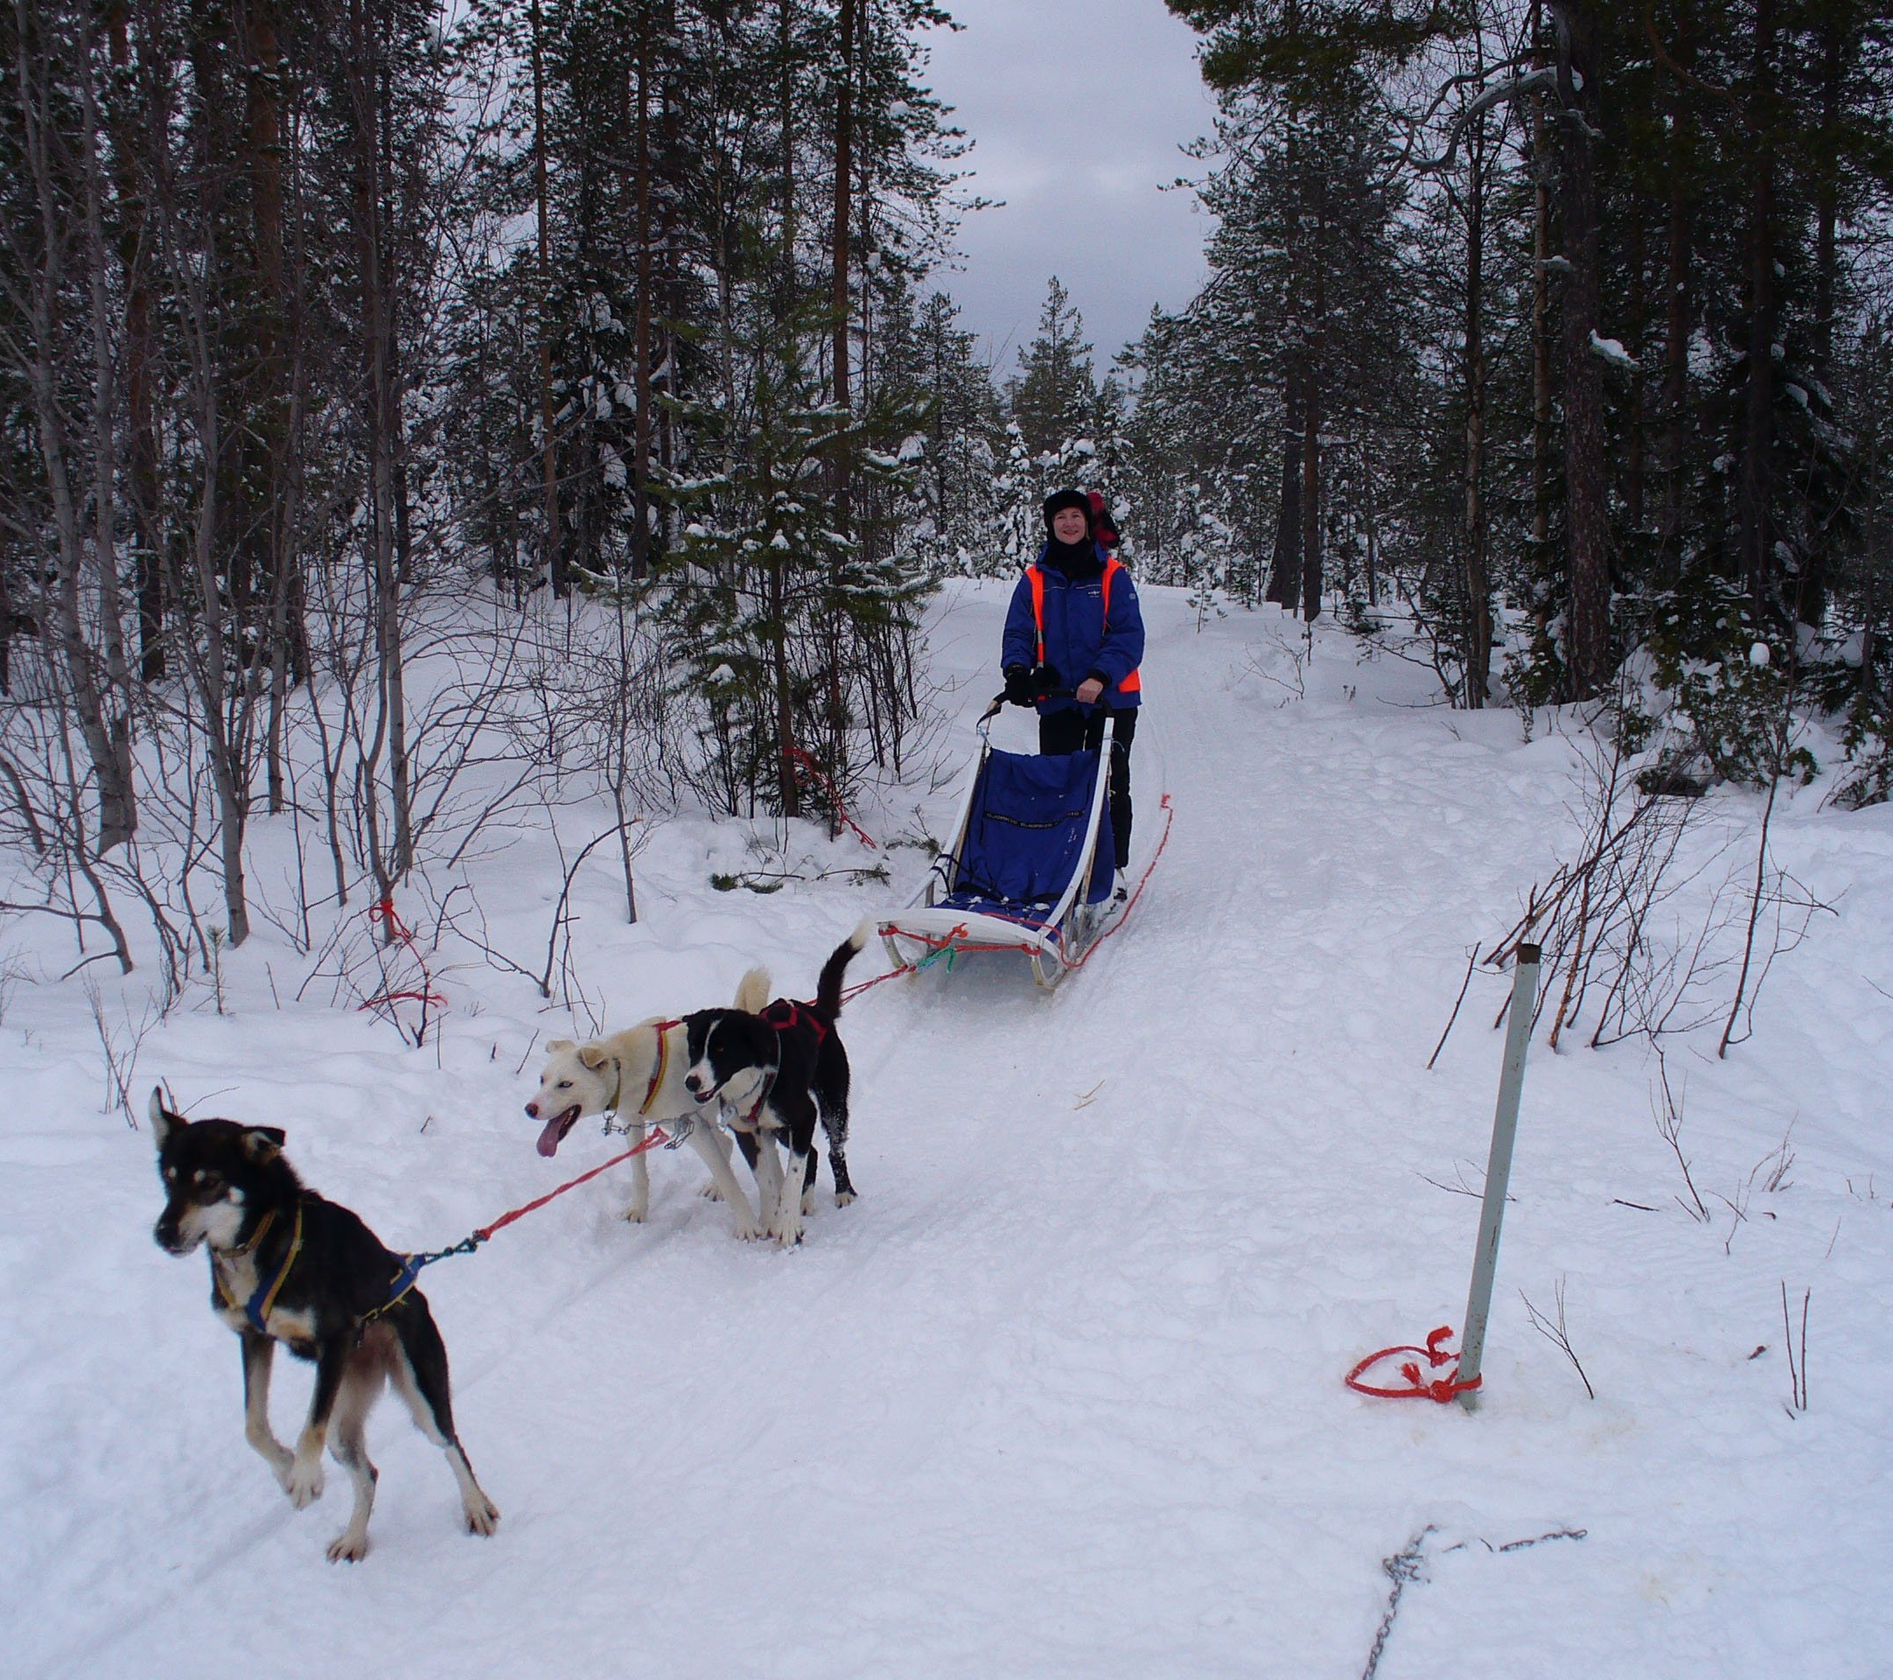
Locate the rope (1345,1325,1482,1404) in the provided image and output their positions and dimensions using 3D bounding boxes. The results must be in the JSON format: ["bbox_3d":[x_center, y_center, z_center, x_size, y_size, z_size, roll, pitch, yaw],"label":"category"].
[{"bbox_3d":[0.934,1.032,4.815,0.260,0.080,0.260,0,8,10],"label":"rope"}]

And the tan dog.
[{"bbox_3d":[-0.675,0.644,5.983,0.340,0.580,0.780,4,9,32],"label":"tan dog"}]

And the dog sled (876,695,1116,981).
[{"bbox_3d":[0.337,-0.083,9.739,0.620,0.940,2.050,1,8,14],"label":"dog sled"}]

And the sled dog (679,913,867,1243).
[{"bbox_3d":[-0.405,0.598,5.957,0.320,0.670,0.780,1,8,18],"label":"sled dog"}]

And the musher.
[{"bbox_3d":[0.536,-0.654,10.340,0.600,1.710,0.500,1,8,12],"label":"musher"}]

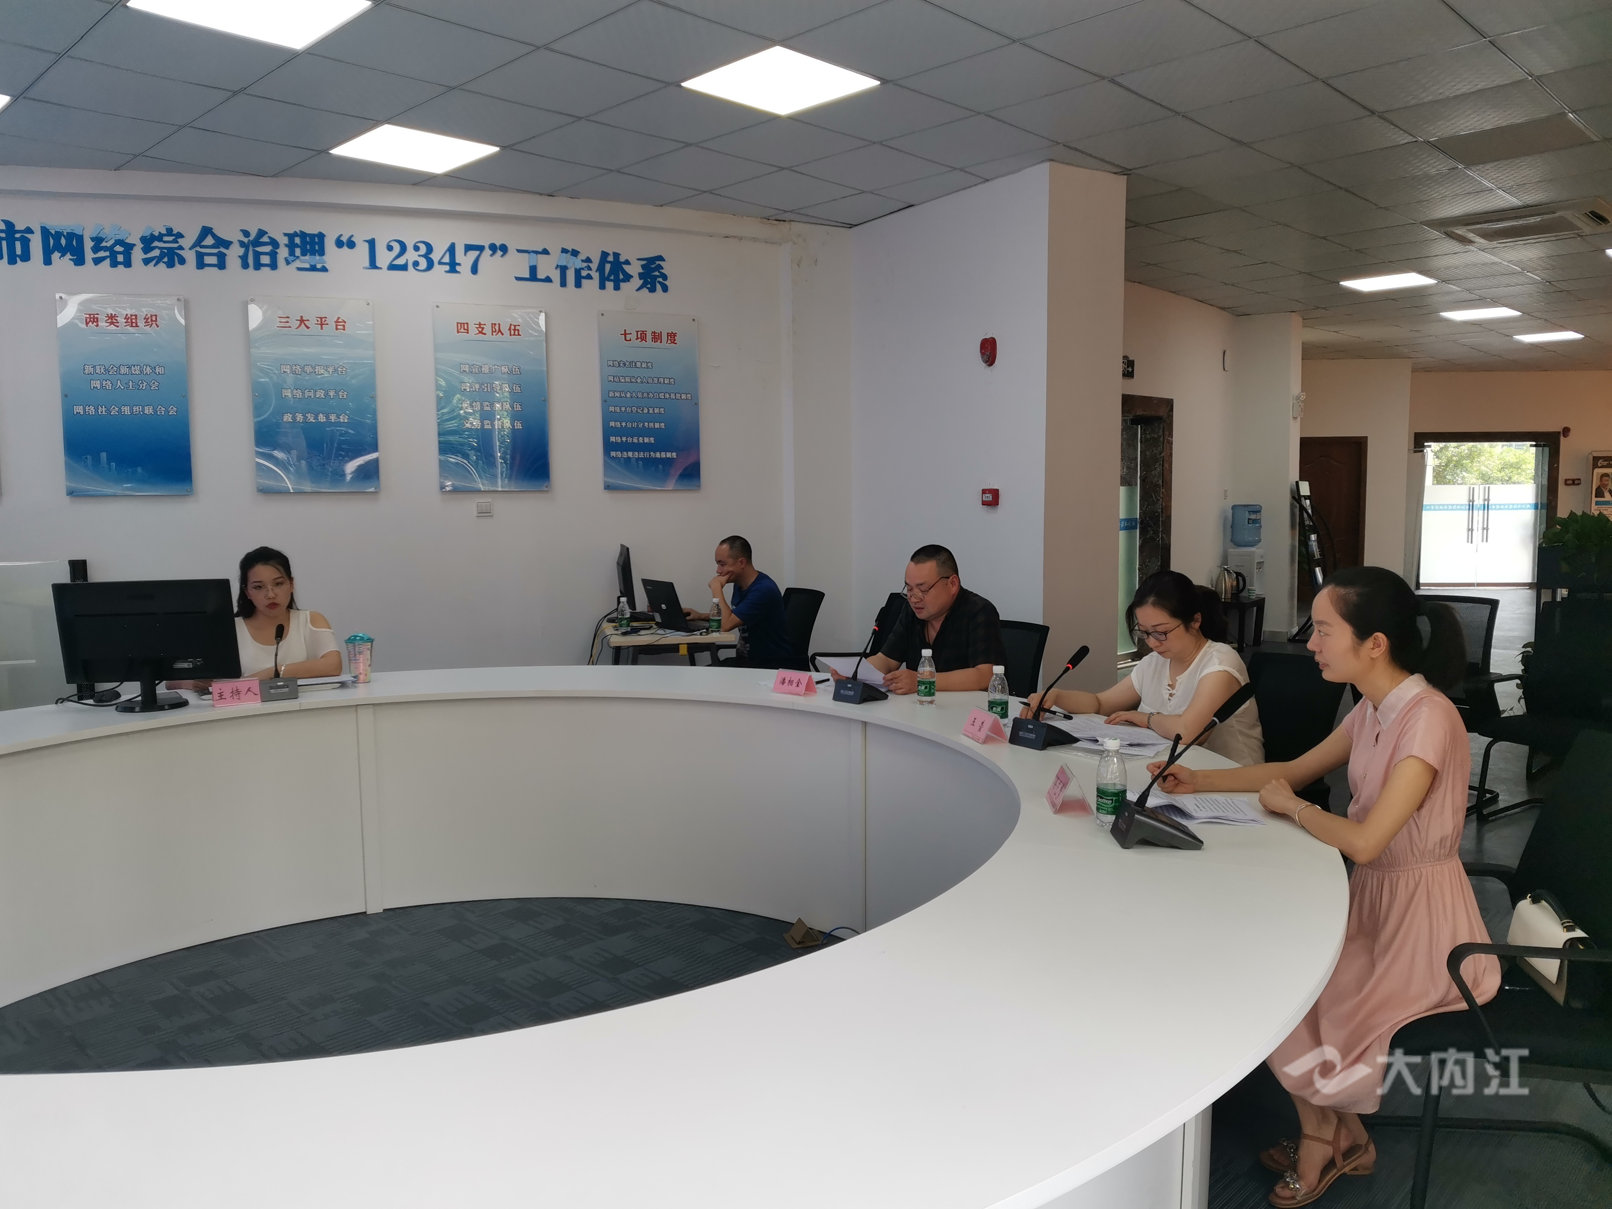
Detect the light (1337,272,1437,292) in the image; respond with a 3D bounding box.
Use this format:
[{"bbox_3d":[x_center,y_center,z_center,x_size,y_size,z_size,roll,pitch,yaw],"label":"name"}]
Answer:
[{"bbox_3d":[4.569,-2.530,9.480,0.600,0.030,0.600,4,7,44],"label":"light"}]

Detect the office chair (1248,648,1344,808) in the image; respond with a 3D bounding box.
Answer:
[{"bbox_3d":[1.186,0.624,3.599,0.590,0.935,0.560,-2,5,-18],"label":"office chair"}]

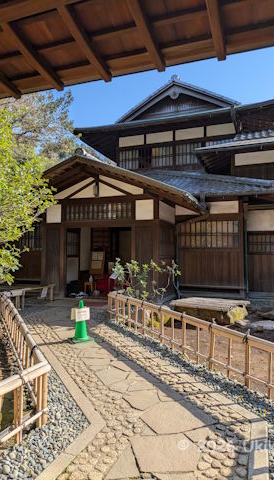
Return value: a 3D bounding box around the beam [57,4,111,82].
[{"bbox_3d":[-0.241,-0.969,1.646,0.042,0.052,0.468,-1,-16,20],"label":"beam"}]

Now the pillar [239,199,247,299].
[{"bbox_3d":[3.030,0.253,9.614,0.125,2.784,0.125,-1,-2,21],"label":"pillar"}]

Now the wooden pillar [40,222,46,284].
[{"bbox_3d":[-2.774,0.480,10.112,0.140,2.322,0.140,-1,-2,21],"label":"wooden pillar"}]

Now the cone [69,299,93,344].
[{"bbox_3d":[-0.972,1.407,5.814,0.360,0.700,0.360,0,-2,0],"label":"cone"}]

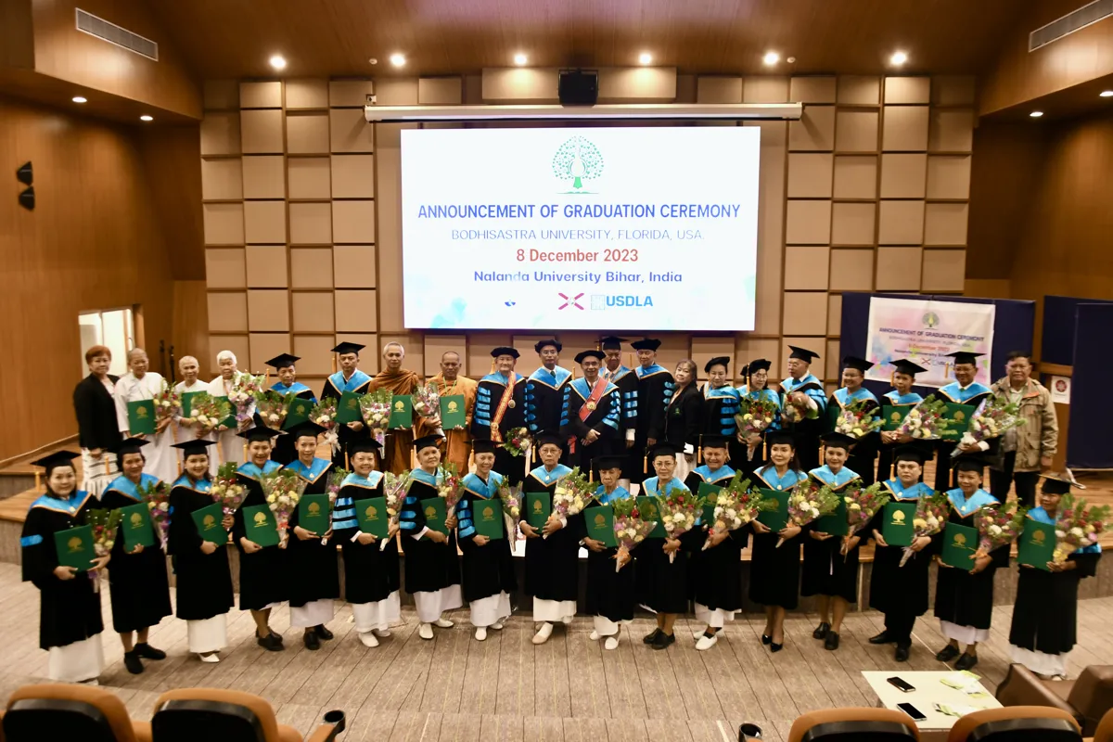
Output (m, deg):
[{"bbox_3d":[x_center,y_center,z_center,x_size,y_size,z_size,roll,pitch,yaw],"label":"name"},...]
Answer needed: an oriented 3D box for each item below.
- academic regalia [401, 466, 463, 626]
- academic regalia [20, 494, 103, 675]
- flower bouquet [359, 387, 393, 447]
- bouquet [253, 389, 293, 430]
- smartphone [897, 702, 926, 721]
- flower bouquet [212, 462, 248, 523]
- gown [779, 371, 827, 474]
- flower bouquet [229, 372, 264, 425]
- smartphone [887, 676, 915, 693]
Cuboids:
[{"bbox_3d":[-0.996,1.387,6.665,0.500,1.236,0.380,-3,8,-28],"label":"academic regalia"},{"bbox_3d":[-3.497,1.495,5.908,0.550,1.349,0.420,-5,8,-36],"label":"academic regalia"},{"bbox_3d":[-1.644,0.452,7.607,0.290,0.560,0.220,-5,10,-4],"label":"flower bouquet"},{"bbox_3d":[-2.613,0.372,7.696,0.350,0.480,0.260,-2,15,-19],"label":"bouquet"},{"bbox_3d":[1.984,1.903,4.657,0.073,0.010,0.156,-2,7,-12],"label":"smartphone"},{"bbox_3d":[-2.337,0.893,5.950,0.280,0.470,0.240,-3,7,-22],"label":"flower bouquet"},{"bbox_3d":[2.342,0.603,7.941,0.468,1.147,0.400,7,10,42],"label":"gown"},{"bbox_3d":[-2.827,0.265,7.583,0.290,0.520,0.230,15,9,-22],"label":"flower bouquet"},{"bbox_3d":[2.047,1.860,4.950,0.073,0.010,0.152,-2,7,-18],"label":"smartphone"}]

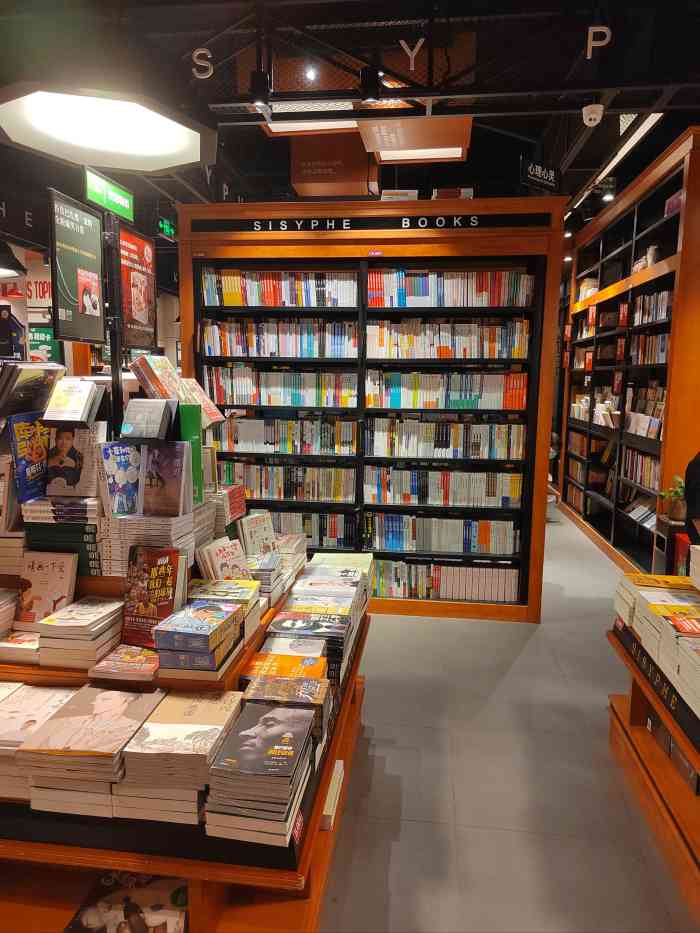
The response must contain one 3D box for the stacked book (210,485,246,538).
[{"bbox_3d":[-0.515,0.163,2.406,0.165,0.165,0.230,1,8,6],"label":"stacked book"}]

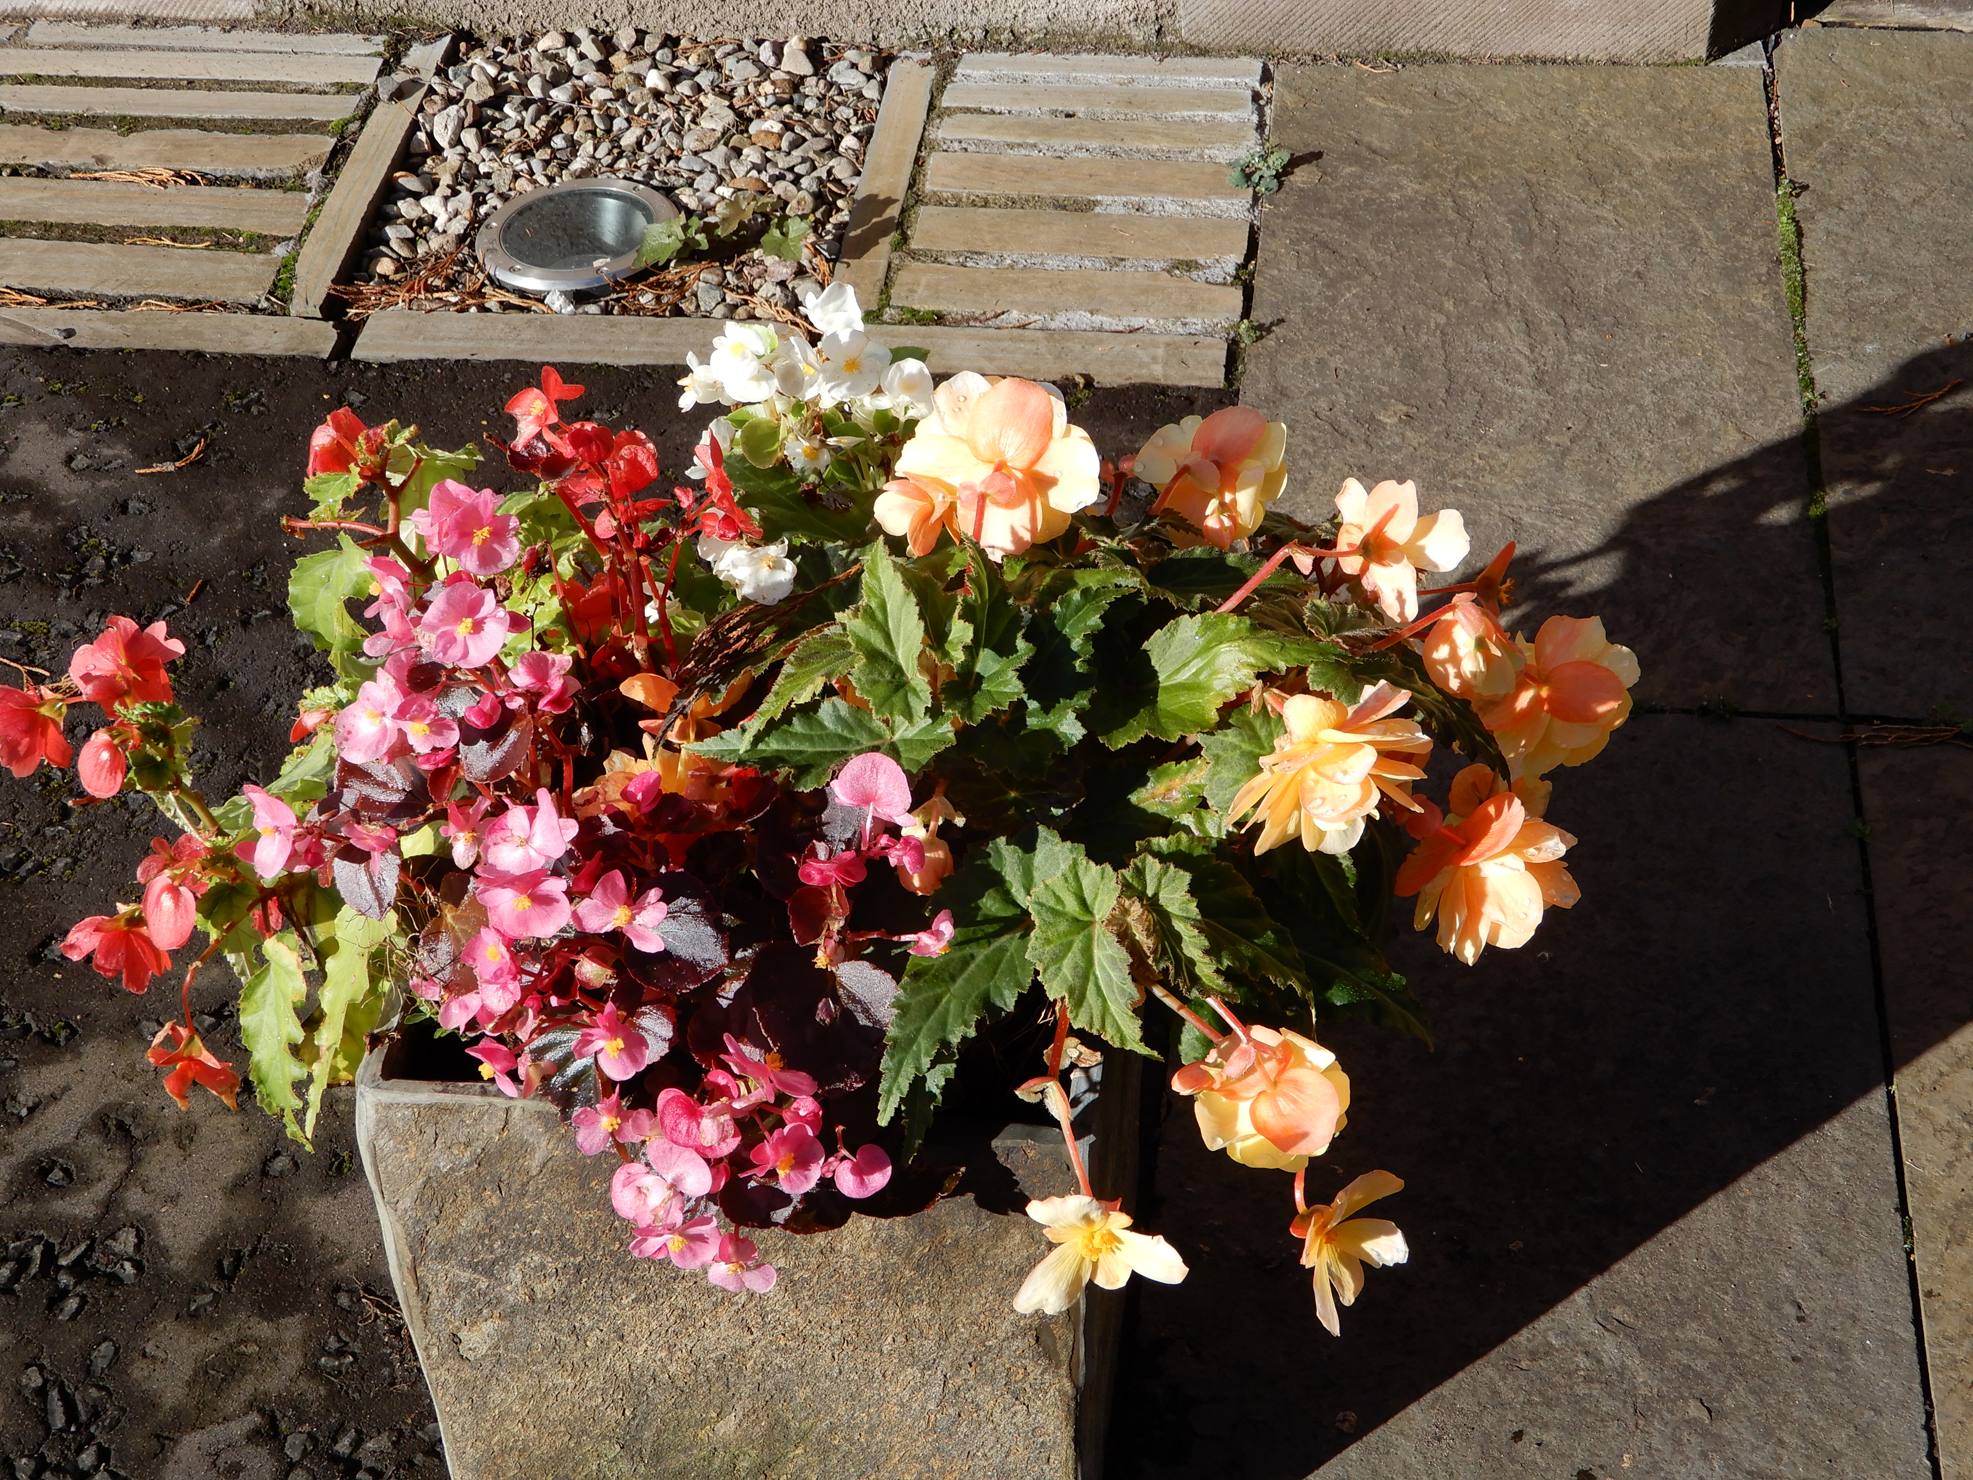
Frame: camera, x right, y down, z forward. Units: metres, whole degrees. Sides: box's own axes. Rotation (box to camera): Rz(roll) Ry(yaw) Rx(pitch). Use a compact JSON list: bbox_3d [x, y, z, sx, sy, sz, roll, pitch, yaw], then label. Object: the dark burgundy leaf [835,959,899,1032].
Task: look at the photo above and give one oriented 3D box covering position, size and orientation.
[{"bbox_3d":[-0.049,0.106,1.178,0.025,0.010,0.037,-40,74,10],"label":"dark burgundy leaf"}]

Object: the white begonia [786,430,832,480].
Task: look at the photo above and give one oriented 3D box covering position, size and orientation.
[{"bbox_3d":[-0.092,-0.148,1.480,0.026,0.025,0.014,-8,14,-3],"label":"white begonia"}]

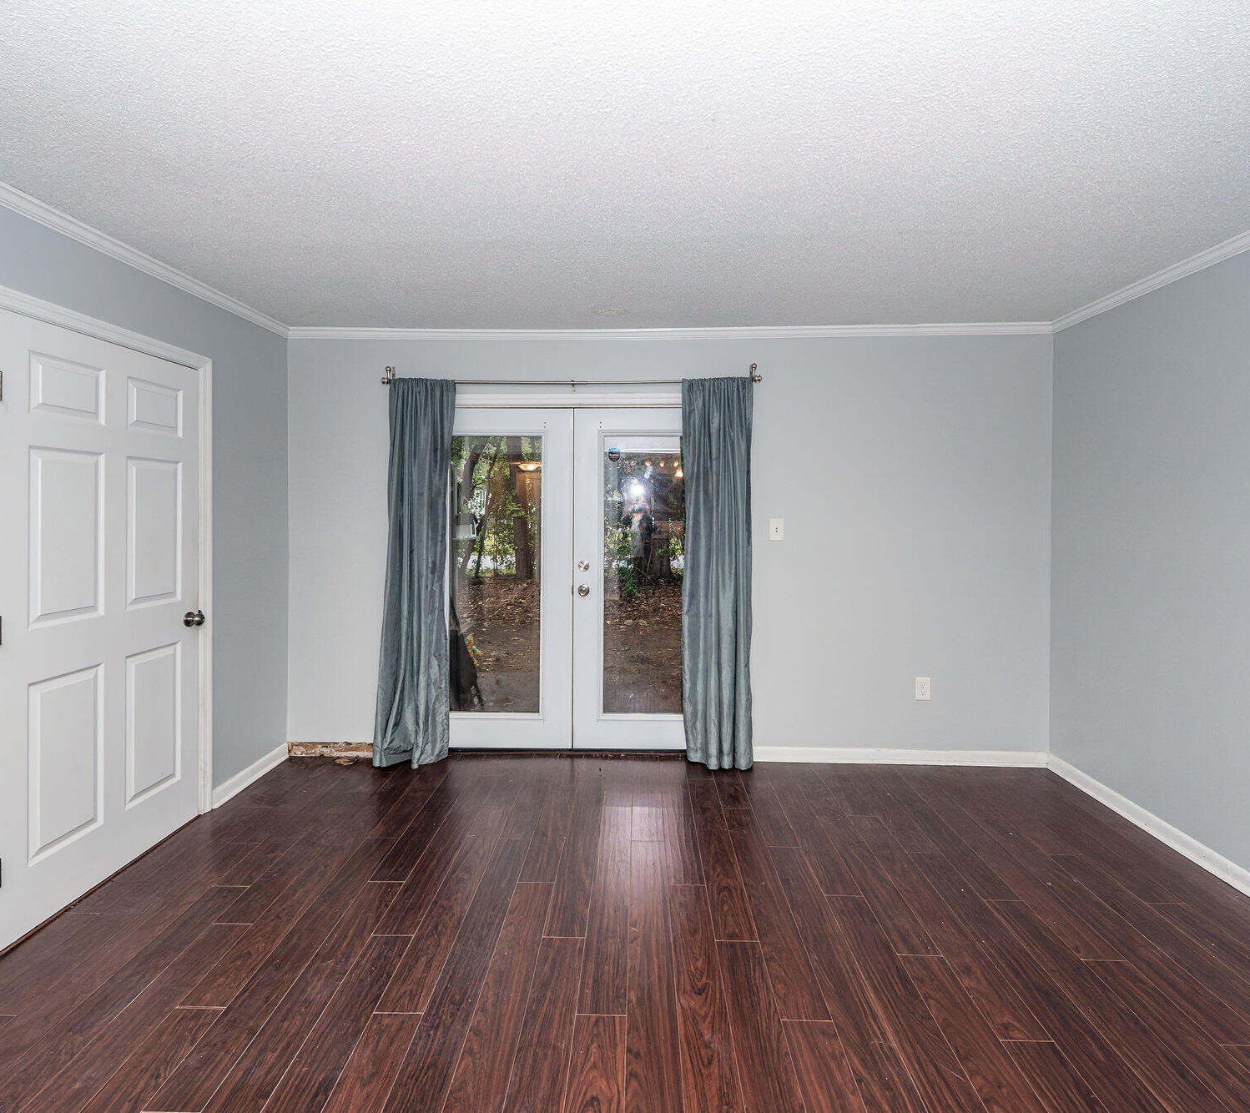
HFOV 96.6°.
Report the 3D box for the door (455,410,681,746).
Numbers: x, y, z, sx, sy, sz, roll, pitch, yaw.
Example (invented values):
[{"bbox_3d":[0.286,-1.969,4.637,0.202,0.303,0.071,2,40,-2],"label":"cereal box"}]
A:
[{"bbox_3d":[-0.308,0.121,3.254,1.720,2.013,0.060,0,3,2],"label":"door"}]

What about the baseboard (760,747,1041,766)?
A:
[{"bbox_3d":[1.516,1.130,3.094,1.670,0.085,0.018,0,3,2],"label":"baseboard"}]

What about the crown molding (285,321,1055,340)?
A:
[{"bbox_3d":[0.210,-1.258,3.113,4.289,0.062,0.045,0,3,2],"label":"crown molding"}]

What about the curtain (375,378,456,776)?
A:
[{"bbox_3d":[-1.163,0.076,3.079,0.460,2.157,0.130,0,3,2],"label":"curtain"}]

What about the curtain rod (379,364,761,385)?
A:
[{"bbox_3d":[-0.304,-1.022,3.096,2.127,0.100,0.100,0,3,2],"label":"curtain rod"}]

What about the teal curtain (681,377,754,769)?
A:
[{"bbox_3d":[0.501,0.085,3.030,0.399,2.137,0.130,0,3,2],"label":"teal curtain"}]

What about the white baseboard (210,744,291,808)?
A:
[{"bbox_3d":[-1.937,1.139,2.918,0.018,0.085,0.575,0,3,2],"label":"white baseboard"}]

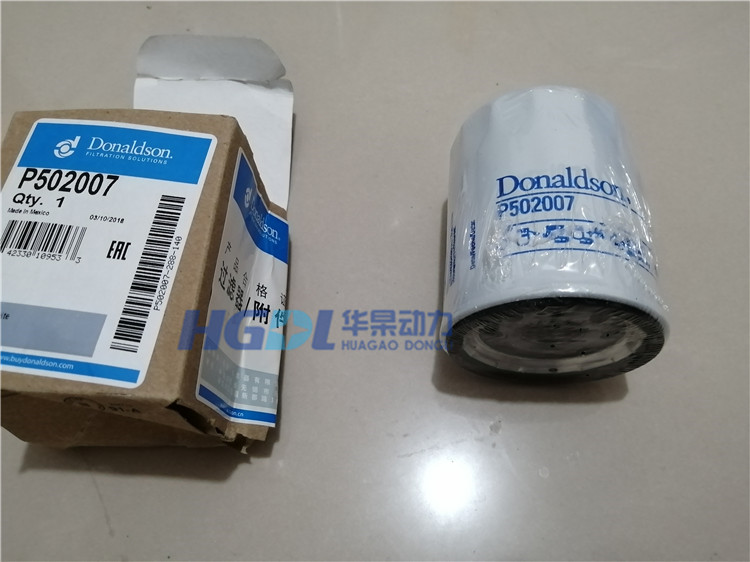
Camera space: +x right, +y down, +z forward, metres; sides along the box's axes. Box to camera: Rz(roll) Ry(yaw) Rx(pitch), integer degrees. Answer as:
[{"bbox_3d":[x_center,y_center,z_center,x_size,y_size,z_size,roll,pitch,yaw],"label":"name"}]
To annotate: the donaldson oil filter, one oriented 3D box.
[{"bbox_3d":[0.067,-0.018,0.225,0.077,0.077,0.098,4,59,4],"label":"donaldson oil filter"}]

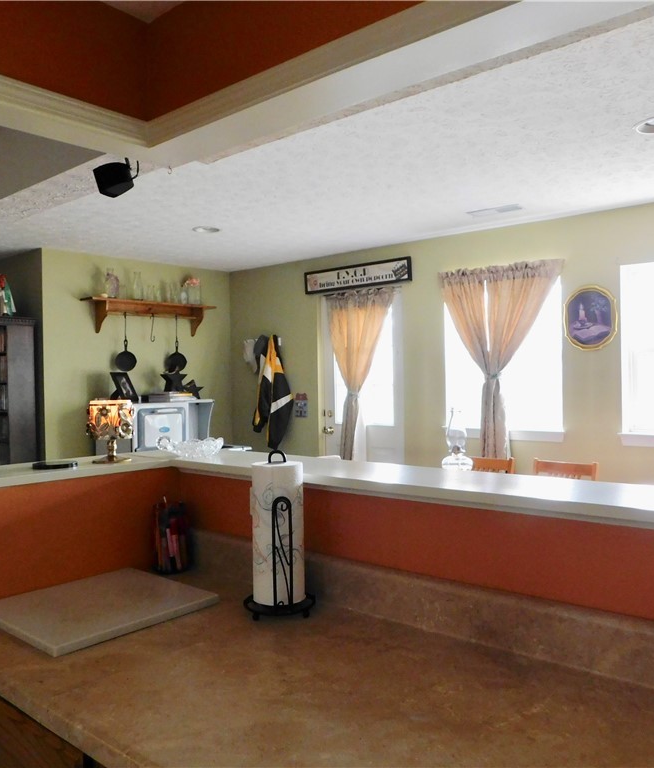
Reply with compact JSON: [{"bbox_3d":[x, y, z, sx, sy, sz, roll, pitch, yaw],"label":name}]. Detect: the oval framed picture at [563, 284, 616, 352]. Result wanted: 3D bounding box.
[{"bbox_3d":[1.721,-0.433,4.430,0.340,0.420,0.030,-1,1,41],"label":"oval framed picture"}]

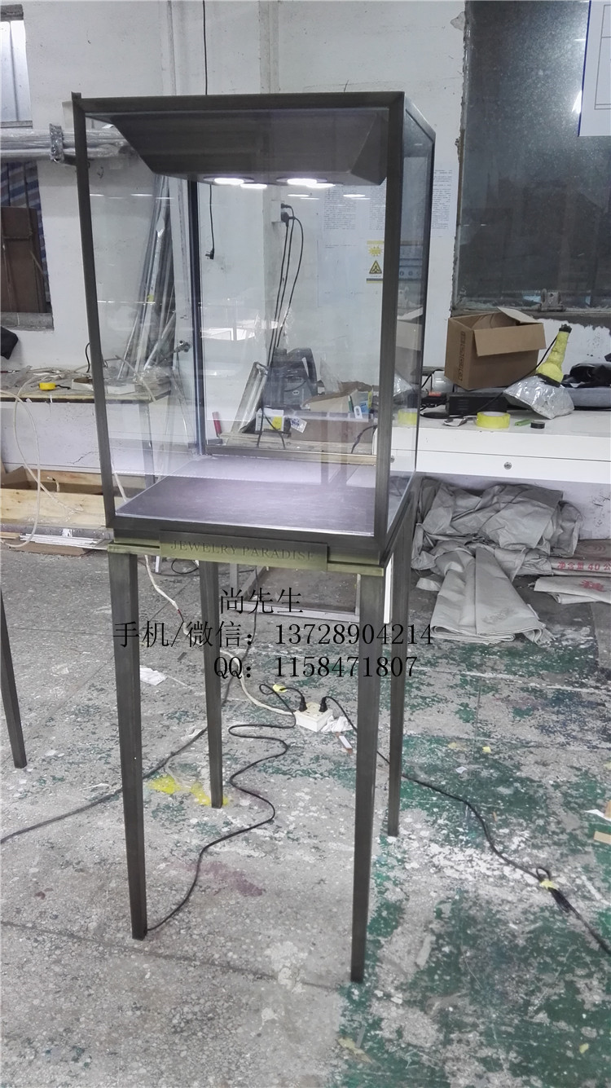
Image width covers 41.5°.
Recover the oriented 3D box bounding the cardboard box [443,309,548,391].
[{"bbox_3d":[0.802,-0.826,3.450,0.314,0.260,0.273,-8,28,-12],"label":"cardboard box"}]

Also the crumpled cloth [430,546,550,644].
[{"bbox_3d":[0.758,0.187,3.291,0.430,0.125,0.720,5,20,13],"label":"crumpled cloth"}]

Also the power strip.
[{"bbox_3d":[0.029,0.554,2.587,0.085,0.039,0.088,14,24,34],"label":"power strip"}]

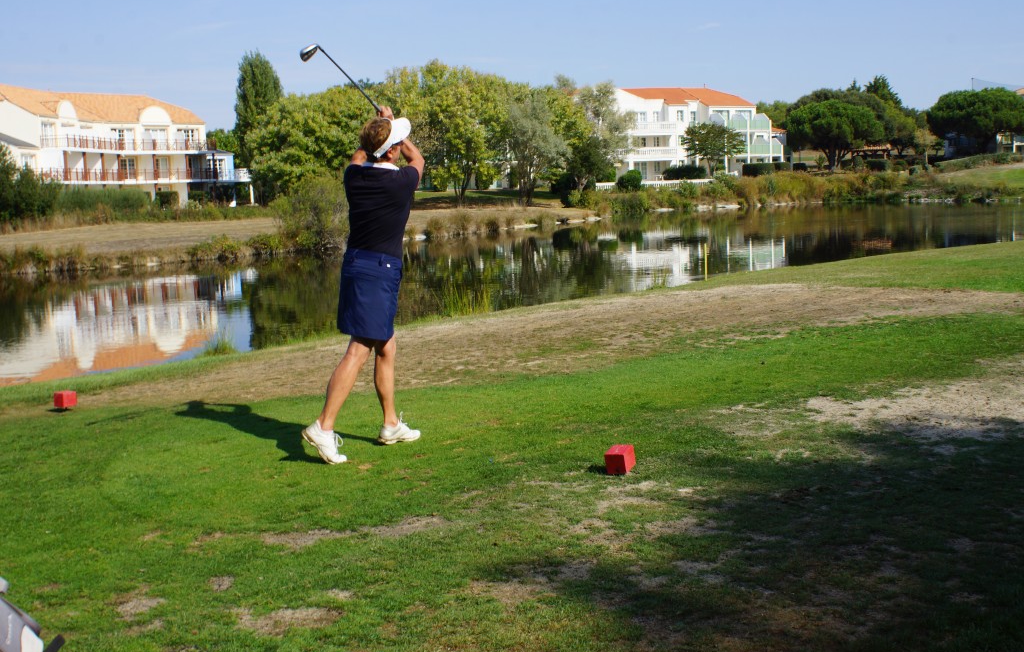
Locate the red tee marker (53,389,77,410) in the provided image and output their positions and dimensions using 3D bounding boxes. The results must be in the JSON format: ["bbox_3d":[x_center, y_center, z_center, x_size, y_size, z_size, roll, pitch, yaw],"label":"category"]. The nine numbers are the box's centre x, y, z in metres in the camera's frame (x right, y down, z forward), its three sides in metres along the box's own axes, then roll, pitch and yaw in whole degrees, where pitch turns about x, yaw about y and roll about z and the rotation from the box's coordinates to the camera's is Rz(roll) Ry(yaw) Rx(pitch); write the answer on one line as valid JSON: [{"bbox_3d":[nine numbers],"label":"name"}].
[{"bbox_3d":[-2.970,0.489,7.954,0.097,0.097,0.097,2,6,35],"label":"red tee marker"}]

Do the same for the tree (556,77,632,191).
[{"bbox_3d":[8.181,-18.664,117.000,7.300,11.100,7.000,-2,6,0],"label":"tree"}]

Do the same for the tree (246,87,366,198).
[{"bbox_3d":[-16.953,-15.088,99.000,10.200,9.400,9.600,-2,6,0],"label":"tree"}]

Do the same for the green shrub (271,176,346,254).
[{"bbox_3d":[-9.096,-5.135,55.000,4.000,3.800,3.600,-2,7,0],"label":"green shrub"}]

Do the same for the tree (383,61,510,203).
[{"bbox_3d":[-5.814,-17.176,106.000,10.800,12.000,9.500,-2,7,0],"label":"tree"}]

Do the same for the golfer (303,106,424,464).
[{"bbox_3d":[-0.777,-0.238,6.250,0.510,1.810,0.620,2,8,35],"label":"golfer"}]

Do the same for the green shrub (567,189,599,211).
[{"bbox_3d":[5.904,-10.593,100.000,2.600,1.700,2.200,-2,7,0],"label":"green shrub"}]

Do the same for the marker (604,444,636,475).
[{"bbox_3d":[0.489,0.602,5.393,0.097,0.097,0.097,-2,19,32],"label":"marker"}]

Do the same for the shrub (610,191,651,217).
[{"bbox_3d":[9.923,-10.174,100.000,3.300,2.200,2.800,-2,7,0],"label":"shrub"}]

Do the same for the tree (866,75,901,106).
[{"bbox_3d":[52.742,-28.827,170.000,6.200,13.400,6.000,-2,6,0],"label":"tree"}]

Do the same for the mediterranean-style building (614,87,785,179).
[{"bbox_3d":[19.469,-19.988,124.000,16.000,9.300,10.500,-5,7,-22],"label":"mediterranean-style building"}]

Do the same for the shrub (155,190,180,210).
[{"bbox_3d":[-30.002,-11.017,104.000,2.300,1.750,1.900,-4,7,-11],"label":"shrub"}]

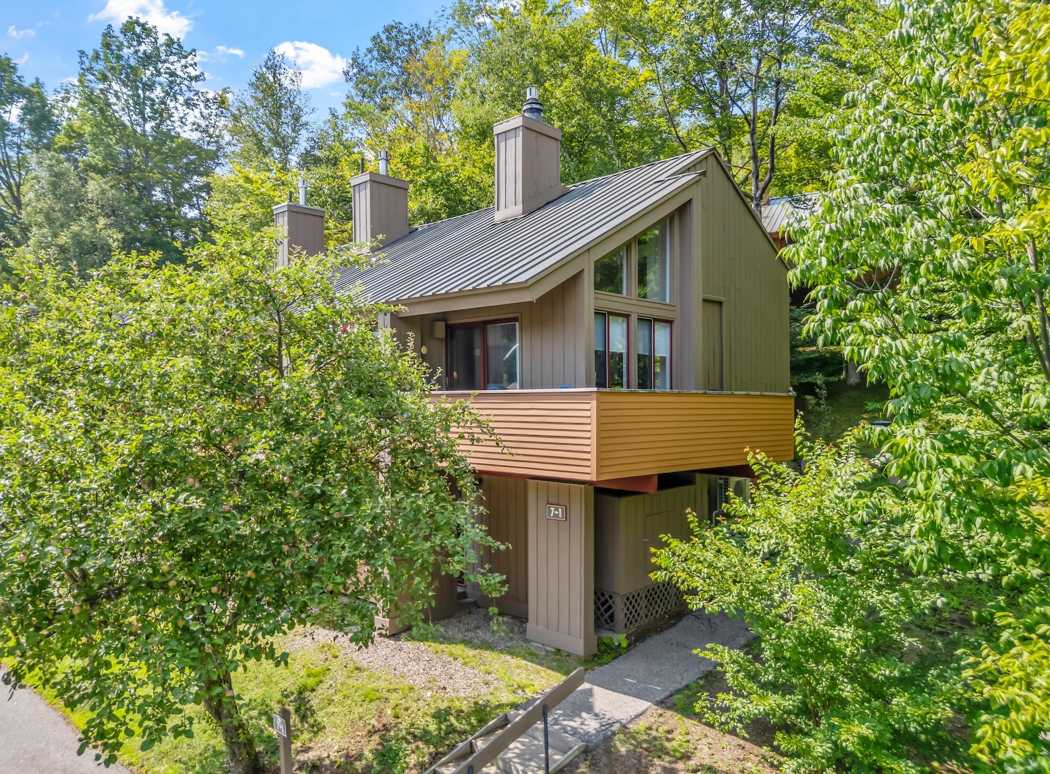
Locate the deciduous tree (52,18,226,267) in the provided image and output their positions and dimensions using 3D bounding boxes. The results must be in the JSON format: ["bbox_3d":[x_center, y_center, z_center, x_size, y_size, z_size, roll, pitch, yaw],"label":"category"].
[{"bbox_3d":[-17.985,-6.934,33.774,7.600,20.500,7.600,1,-1,-28],"label":"deciduous tree"}]

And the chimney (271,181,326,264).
[{"bbox_3d":[-7.420,-5.268,23.994,0.893,3.164,1.313,-1,-2,44],"label":"chimney"}]

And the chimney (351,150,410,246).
[{"bbox_3d":[-4.108,-5.218,20.705,0.893,3.024,1.313,-1,-2,44],"label":"chimney"}]

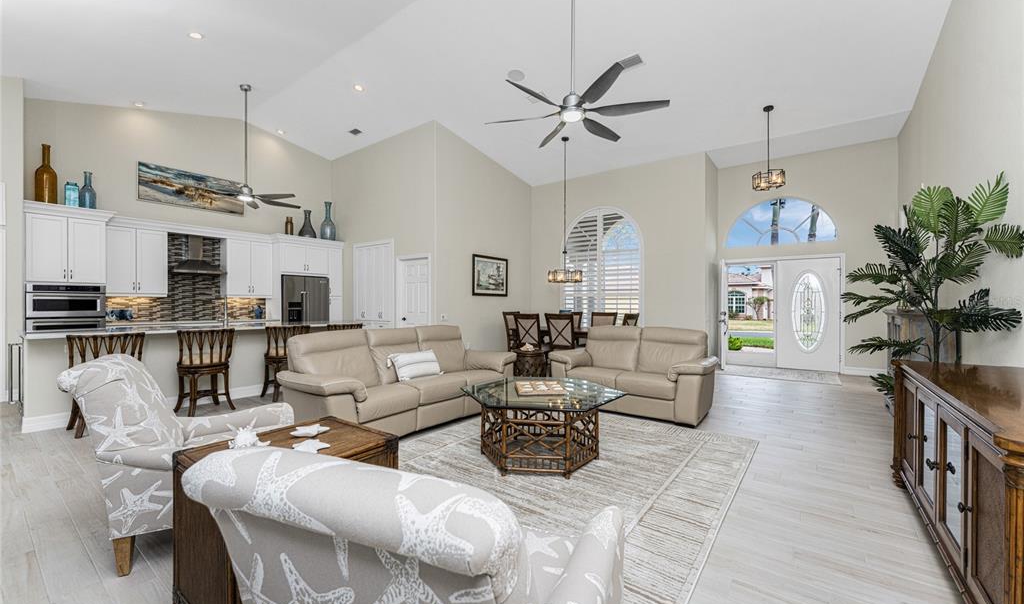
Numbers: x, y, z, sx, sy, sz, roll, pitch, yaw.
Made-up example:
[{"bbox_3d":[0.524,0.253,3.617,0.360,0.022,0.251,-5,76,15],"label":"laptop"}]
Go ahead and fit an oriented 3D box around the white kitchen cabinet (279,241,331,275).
[{"bbox_3d":[-4.207,-0.835,7.905,0.600,0.610,0.960,0,0,37],"label":"white kitchen cabinet"}]

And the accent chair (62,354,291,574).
[{"bbox_3d":[-1.750,0.785,2.265,0.940,0.960,0.770,0,0,-30],"label":"accent chair"}]

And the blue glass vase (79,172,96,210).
[{"bbox_3d":[-6.121,-1.597,5.743,0.168,0.570,0.168,0,0,37],"label":"blue glass vase"}]

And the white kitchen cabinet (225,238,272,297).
[{"bbox_3d":[-5.017,-0.604,7.547,0.340,1.070,0.760,0,0,37],"label":"white kitchen cabinet"}]

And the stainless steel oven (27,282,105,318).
[{"bbox_3d":[-6.335,0.003,5.682,0.580,0.460,0.750,0,0,37],"label":"stainless steel oven"}]

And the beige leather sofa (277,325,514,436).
[{"bbox_3d":[-1.076,0.786,4.352,0.980,0.930,2.400,0,0,40],"label":"beige leather sofa"}]

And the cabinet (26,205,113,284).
[{"bbox_3d":[-6.320,-0.785,5.713,0.640,1.040,0.800,0,0,37],"label":"cabinet"}]

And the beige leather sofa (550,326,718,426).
[{"bbox_3d":[1.451,0.793,4.865,1.790,0.930,0.960,0,0,37],"label":"beige leather sofa"}]

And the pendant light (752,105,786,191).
[{"bbox_3d":[3.804,-2.281,5.892,0.420,1.220,0.420,0,0,37],"label":"pendant light"}]

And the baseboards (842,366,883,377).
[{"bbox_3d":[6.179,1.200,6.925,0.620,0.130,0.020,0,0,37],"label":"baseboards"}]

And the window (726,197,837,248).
[{"bbox_3d":[5.186,-1.555,7.738,1.770,0.900,0.120,0,0,37],"label":"window"}]

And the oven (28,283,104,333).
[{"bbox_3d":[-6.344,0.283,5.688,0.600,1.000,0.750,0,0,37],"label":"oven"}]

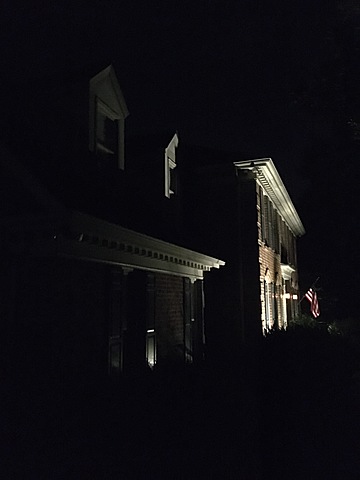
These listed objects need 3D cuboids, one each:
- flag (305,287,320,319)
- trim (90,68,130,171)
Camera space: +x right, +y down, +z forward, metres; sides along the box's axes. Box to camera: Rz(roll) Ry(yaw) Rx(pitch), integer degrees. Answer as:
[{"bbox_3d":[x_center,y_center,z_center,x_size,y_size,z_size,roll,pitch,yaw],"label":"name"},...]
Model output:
[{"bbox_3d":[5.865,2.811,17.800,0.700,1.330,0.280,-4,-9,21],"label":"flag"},{"bbox_3d":[-1.443,-2.045,6.678,0.750,1.706,1.232,-4,-9,21],"label":"trim"}]

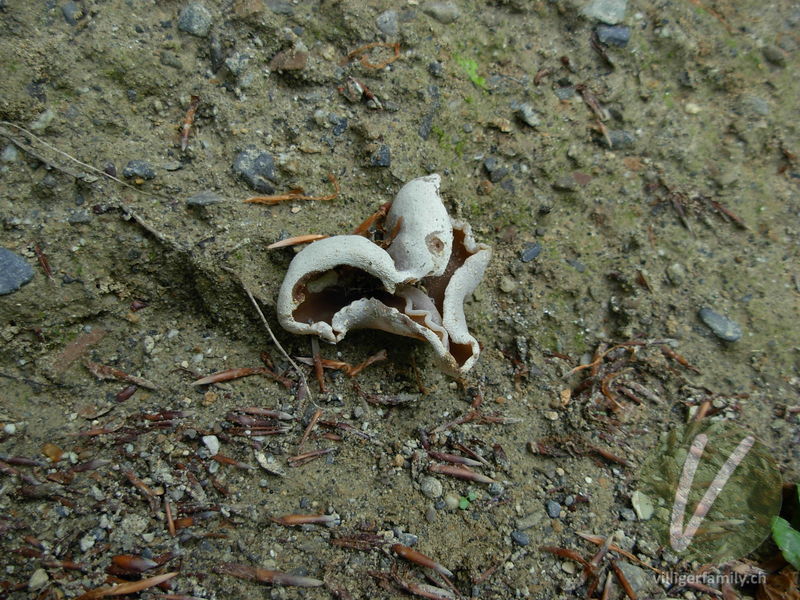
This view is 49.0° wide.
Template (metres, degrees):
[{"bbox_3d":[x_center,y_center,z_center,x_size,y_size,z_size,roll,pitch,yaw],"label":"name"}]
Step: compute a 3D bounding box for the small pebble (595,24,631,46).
[{"bbox_3d":[0.086,-0.106,0.352,0.013,0.007,0.010,0,37,0],"label":"small pebble"}]

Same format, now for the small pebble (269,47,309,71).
[{"bbox_3d":[-0.043,-0.092,0.336,0.015,0.007,0.009,0,37,0],"label":"small pebble"}]

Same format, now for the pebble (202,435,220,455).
[{"bbox_3d":[-0.053,0.041,0.248,0.004,0.003,0.005,-25,60,-15],"label":"pebble"}]

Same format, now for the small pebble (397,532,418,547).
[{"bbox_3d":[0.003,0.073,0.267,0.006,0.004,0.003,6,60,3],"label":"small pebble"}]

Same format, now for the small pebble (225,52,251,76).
[{"bbox_3d":[-0.061,-0.089,0.331,0.009,0.006,0.008,0,60,0],"label":"small pebble"}]

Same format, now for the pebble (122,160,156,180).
[{"bbox_3d":[-0.093,-0.046,0.314,0.012,0.005,0.006,4,60,2],"label":"pebble"}]

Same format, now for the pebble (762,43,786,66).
[{"bbox_3d":[0.150,-0.098,0.353,0.009,0.007,0.010,0,37,0],"label":"pebble"}]

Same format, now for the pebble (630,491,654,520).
[{"bbox_3d":[0.075,0.063,0.271,0.005,0.003,0.009,-11,61,-6],"label":"pebble"}]

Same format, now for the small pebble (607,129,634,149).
[{"bbox_3d":[0.078,-0.057,0.311,0.009,0.005,0.007,6,57,4],"label":"small pebble"}]

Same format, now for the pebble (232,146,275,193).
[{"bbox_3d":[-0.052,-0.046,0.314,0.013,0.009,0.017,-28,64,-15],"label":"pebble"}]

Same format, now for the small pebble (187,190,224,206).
[{"bbox_3d":[-0.068,-0.035,0.306,0.013,0.005,0.006,0,37,0],"label":"small pebble"}]

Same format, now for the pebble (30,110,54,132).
[{"bbox_3d":[-0.129,-0.065,0.316,0.008,0.007,0.009,0,37,0],"label":"pebble"}]

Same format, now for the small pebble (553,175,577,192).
[{"bbox_3d":[0.060,-0.042,0.319,0.009,0.005,0.007,0,37,0],"label":"small pebble"}]

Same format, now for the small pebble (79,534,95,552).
[{"bbox_3d":[-0.083,0.064,0.233,0.004,0.003,0.004,28,61,17],"label":"small pebble"}]

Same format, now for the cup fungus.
[{"bbox_3d":[-0.005,-0.007,0.263,0.064,0.032,0.052,0,57,0],"label":"cup fungus"}]

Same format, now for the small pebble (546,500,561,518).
[{"bbox_3d":[0.047,0.064,0.267,0.004,0.004,0.006,0,37,0],"label":"small pebble"}]

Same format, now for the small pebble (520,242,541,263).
[{"bbox_3d":[0.042,-0.015,0.284,0.008,0.003,0.004,-39,65,-22],"label":"small pebble"}]

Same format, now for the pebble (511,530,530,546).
[{"bbox_3d":[0.032,0.063,0.233,0.004,0.003,0.003,32,63,19],"label":"pebble"}]

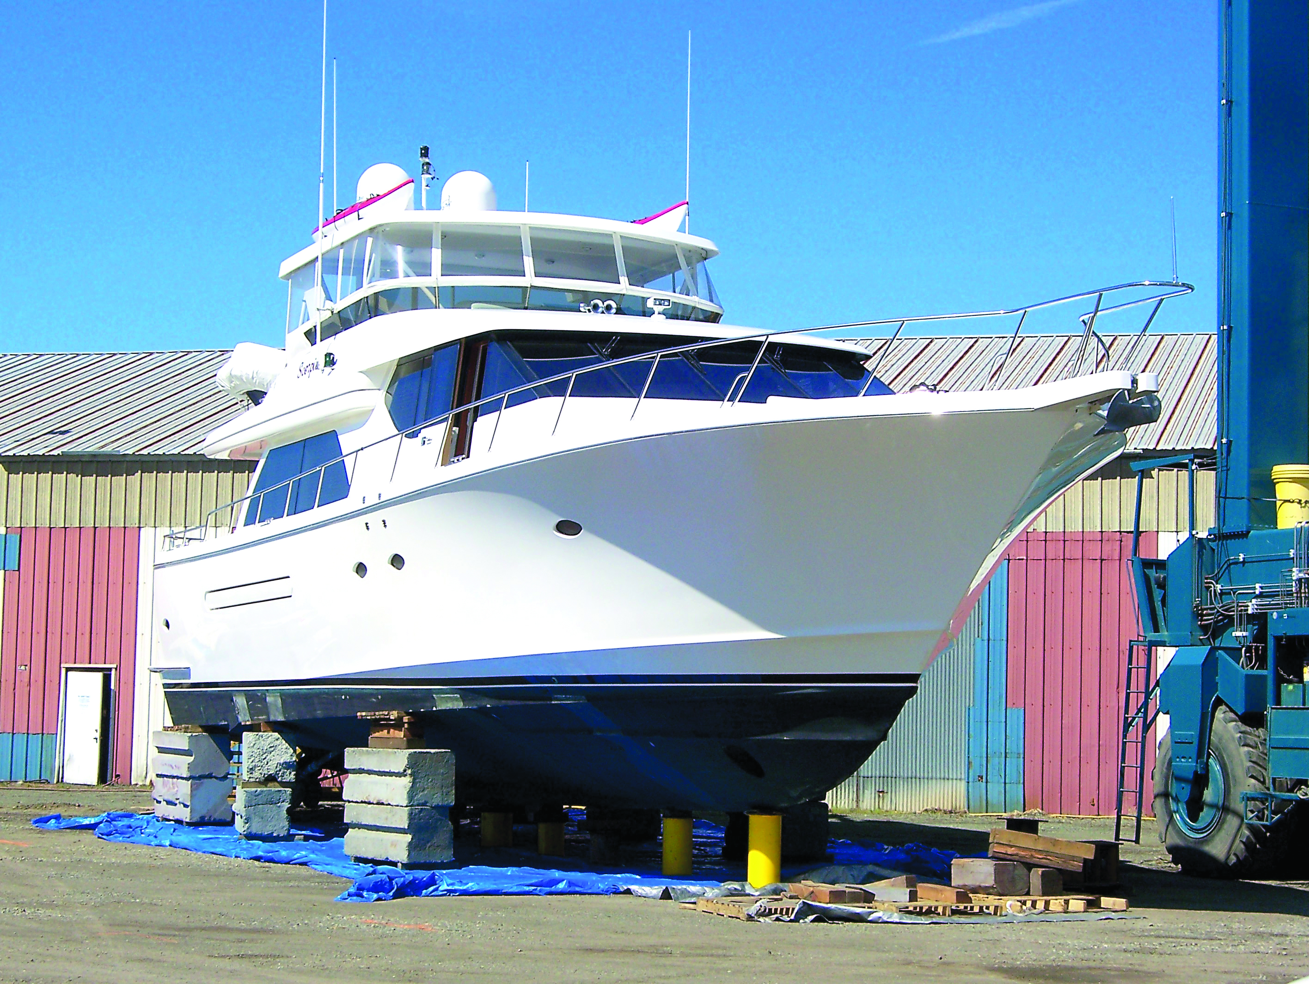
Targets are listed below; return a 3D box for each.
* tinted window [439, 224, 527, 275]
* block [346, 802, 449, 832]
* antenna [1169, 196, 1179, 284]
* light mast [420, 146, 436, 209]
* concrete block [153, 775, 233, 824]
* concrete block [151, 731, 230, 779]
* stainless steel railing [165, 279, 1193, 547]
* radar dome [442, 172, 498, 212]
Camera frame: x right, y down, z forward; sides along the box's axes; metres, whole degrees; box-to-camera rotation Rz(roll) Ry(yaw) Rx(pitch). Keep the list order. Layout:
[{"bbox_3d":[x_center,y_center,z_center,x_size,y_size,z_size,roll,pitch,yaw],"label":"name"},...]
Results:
[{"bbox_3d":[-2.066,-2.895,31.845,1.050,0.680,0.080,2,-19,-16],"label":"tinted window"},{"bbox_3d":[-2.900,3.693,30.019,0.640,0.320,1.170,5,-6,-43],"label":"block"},{"bbox_3d":[4.097,-1.981,20.837,0.030,0.694,0.030,0,-5,-25],"label":"antenna"},{"bbox_3d":[-3.134,-4.292,36.397,0.200,0.920,0.170,3,-4,-25],"label":"light mast"},{"bbox_3d":[-6.662,4.386,38.058,0.640,0.610,1.200,4,-5,-36],"label":"concrete block"},{"bbox_3d":[-6.649,3.778,38.101,0.640,0.610,1.200,4,-5,-36],"label":"concrete block"},{"bbox_3d":[-0.386,-0.335,30.583,5.000,1.400,21.835,3,-4,-25],"label":"stainless steel railing"},{"bbox_3d":[-2.542,-4.065,36.381,0.750,0.700,0.750,1,-4,0],"label":"radar dome"}]

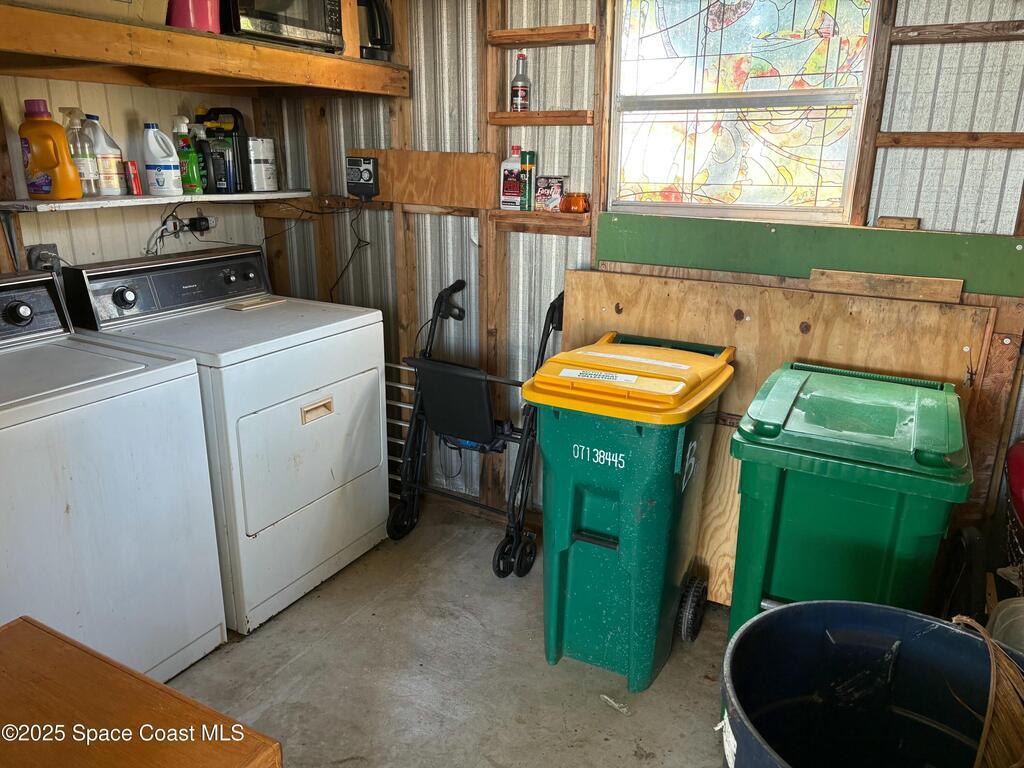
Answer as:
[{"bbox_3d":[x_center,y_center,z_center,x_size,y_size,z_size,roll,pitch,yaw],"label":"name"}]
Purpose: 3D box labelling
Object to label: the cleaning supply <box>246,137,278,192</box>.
[{"bbox_3d":[-1.038,-0.916,3.212,0.068,0.217,0.085,10,19,28],"label":"cleaning supply"}]

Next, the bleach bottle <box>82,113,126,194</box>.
[{"bbox_3d":[-1.427,-0.797,2.695,0.135,0.267,0.097,-10,20,-32],"label":"bleach bottle"}]

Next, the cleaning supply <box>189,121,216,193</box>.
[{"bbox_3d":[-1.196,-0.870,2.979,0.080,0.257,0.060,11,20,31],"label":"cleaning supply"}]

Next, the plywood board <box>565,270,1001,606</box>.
[{"bbox_3d":[0.731,0.223,2.520,1.295,1.085,0.025,11,16,30],"label":"plywood board"}]

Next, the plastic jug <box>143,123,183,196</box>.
[{"bbox_3d":[-1.280,-0.825,2.829,0.122,0.256,0.090,-1,17,-7],"label":"plastic jug"}]

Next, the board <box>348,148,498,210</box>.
[{"bbox_3d":[-0.354,-0.794,2.966,0.696,0.194,0.020,10,19,28],"label":"board"}]

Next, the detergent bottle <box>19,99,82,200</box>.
[{"bbox_3d":[-1.485,-0.752,2.477,0.170,0.312,0.105,2,17,5],"label":"detergent bottle"}]

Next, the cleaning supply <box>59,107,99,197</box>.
[{"bbox_3d":[-1.435,-0.766,2.561,0.110,0.286,0.078,-15,23,-42],"label":"cleaning supply"}]

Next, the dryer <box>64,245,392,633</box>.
[{"bbox_3d":[-0.951,0.126,2.745,0.680,1.100,0.737,10,19,28],"label":"dryer"}]

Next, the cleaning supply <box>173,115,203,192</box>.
[{"bbox_3d":[-1.224,-0.865,2.909,0.095,0.288,0.060,6,18,17],"label":"cleaning supply"}]

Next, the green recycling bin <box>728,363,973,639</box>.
[{"bbox_3d":[0.874,0.452,2.059,0.500,0.910,0.585,10,19,27],"label":"green recycling bin"}]

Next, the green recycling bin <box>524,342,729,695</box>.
[{"bbox_3d":[0.364,0.355,2.329,0.470,0.930,0.580,10,19,27],"label":"green recycling bin"}]

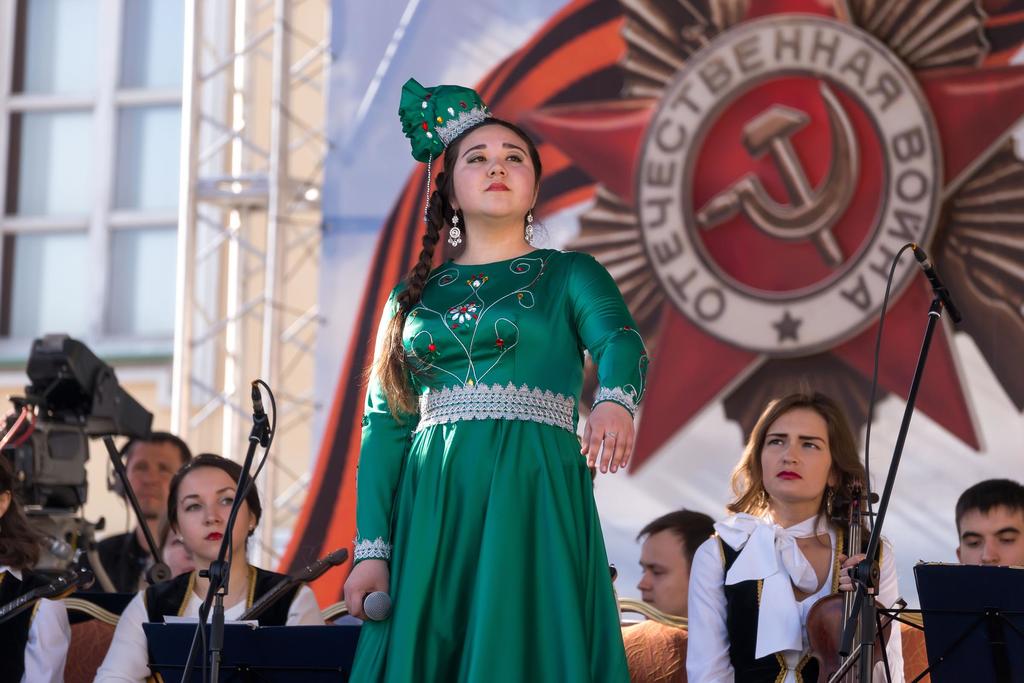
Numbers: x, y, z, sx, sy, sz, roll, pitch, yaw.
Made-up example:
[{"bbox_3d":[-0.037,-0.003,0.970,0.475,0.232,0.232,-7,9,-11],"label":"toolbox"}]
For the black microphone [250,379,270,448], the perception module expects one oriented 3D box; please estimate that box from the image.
[{"bbox_3d":[-0.495,0.143,16.800,0.032,0.032,0.180,-8,-43,0],"label":"black microphone"}]

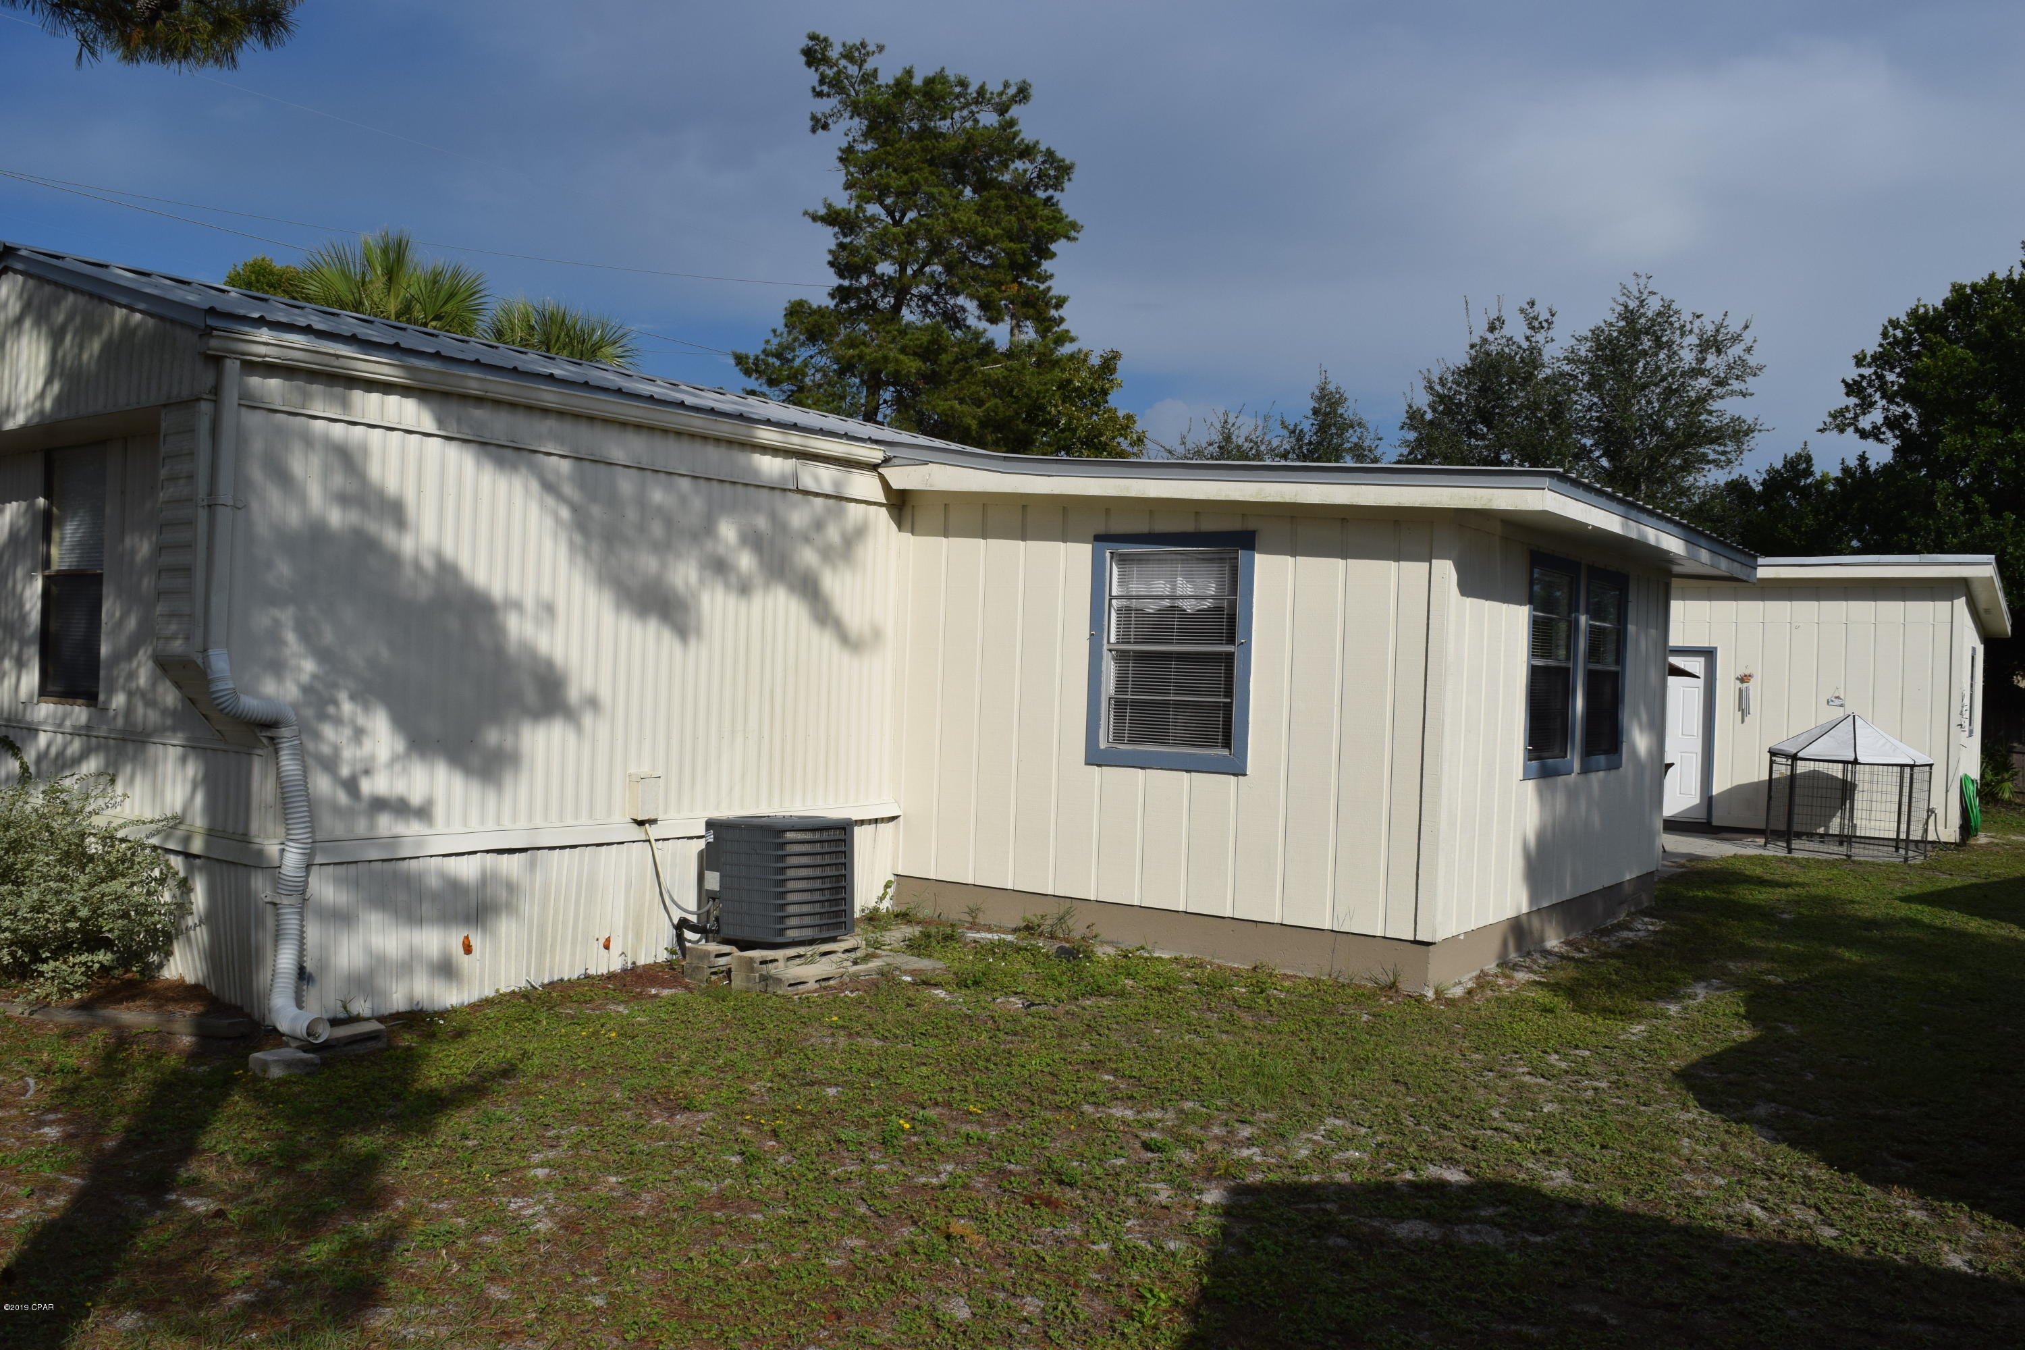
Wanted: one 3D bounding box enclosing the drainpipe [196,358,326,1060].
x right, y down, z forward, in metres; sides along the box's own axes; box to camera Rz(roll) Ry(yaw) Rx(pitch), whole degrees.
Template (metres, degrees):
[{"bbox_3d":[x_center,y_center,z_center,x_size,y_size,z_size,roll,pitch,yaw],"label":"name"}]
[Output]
[{"bbox_3d":[-3.148,0.130,6.470,0.390,2.880,0.500,2,0,36],"label":"drainpipe"}]

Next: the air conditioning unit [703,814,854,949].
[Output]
[{"bbox_3d":[-1.262,1.094,8.226,0.580,0.610,0.580,2,0,36],"label":"air conditioning unit"}]

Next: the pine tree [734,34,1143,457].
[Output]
[{"bbox_3d":[-1.038,-4.347,24.498,6.500,11.840,6.000,2,0,-3],"label":"pine tree"}]

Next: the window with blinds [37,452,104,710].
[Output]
[{"bbox_3d":[-4.894,-0.518,7.907,0.730,1.340,0.080,2,0,36],"label":"window with blinds"}]

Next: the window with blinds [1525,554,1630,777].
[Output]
[{"bbox_3d":[3.709,-0.028,9.937,0.100,1.370,2.200,2,0,36],"label":"window with blinds"}]

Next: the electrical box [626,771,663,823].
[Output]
[{"bbox_3d":[-2.000,0.668,8.257,0.100,0.250,0.140,2,0,36],"label":"electrical box"}]

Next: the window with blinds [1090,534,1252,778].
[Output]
[{"bbox_3d":[0.908,-0.135,8.898,1.090,1.380,0.090,2,0,36],"label":"window with blinds"}]

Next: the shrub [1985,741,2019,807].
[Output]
[{"bbox_3d":[16.733,1.630,25.815,0.850,1.100,0.850,2,0,33],"label":"shrub"}]

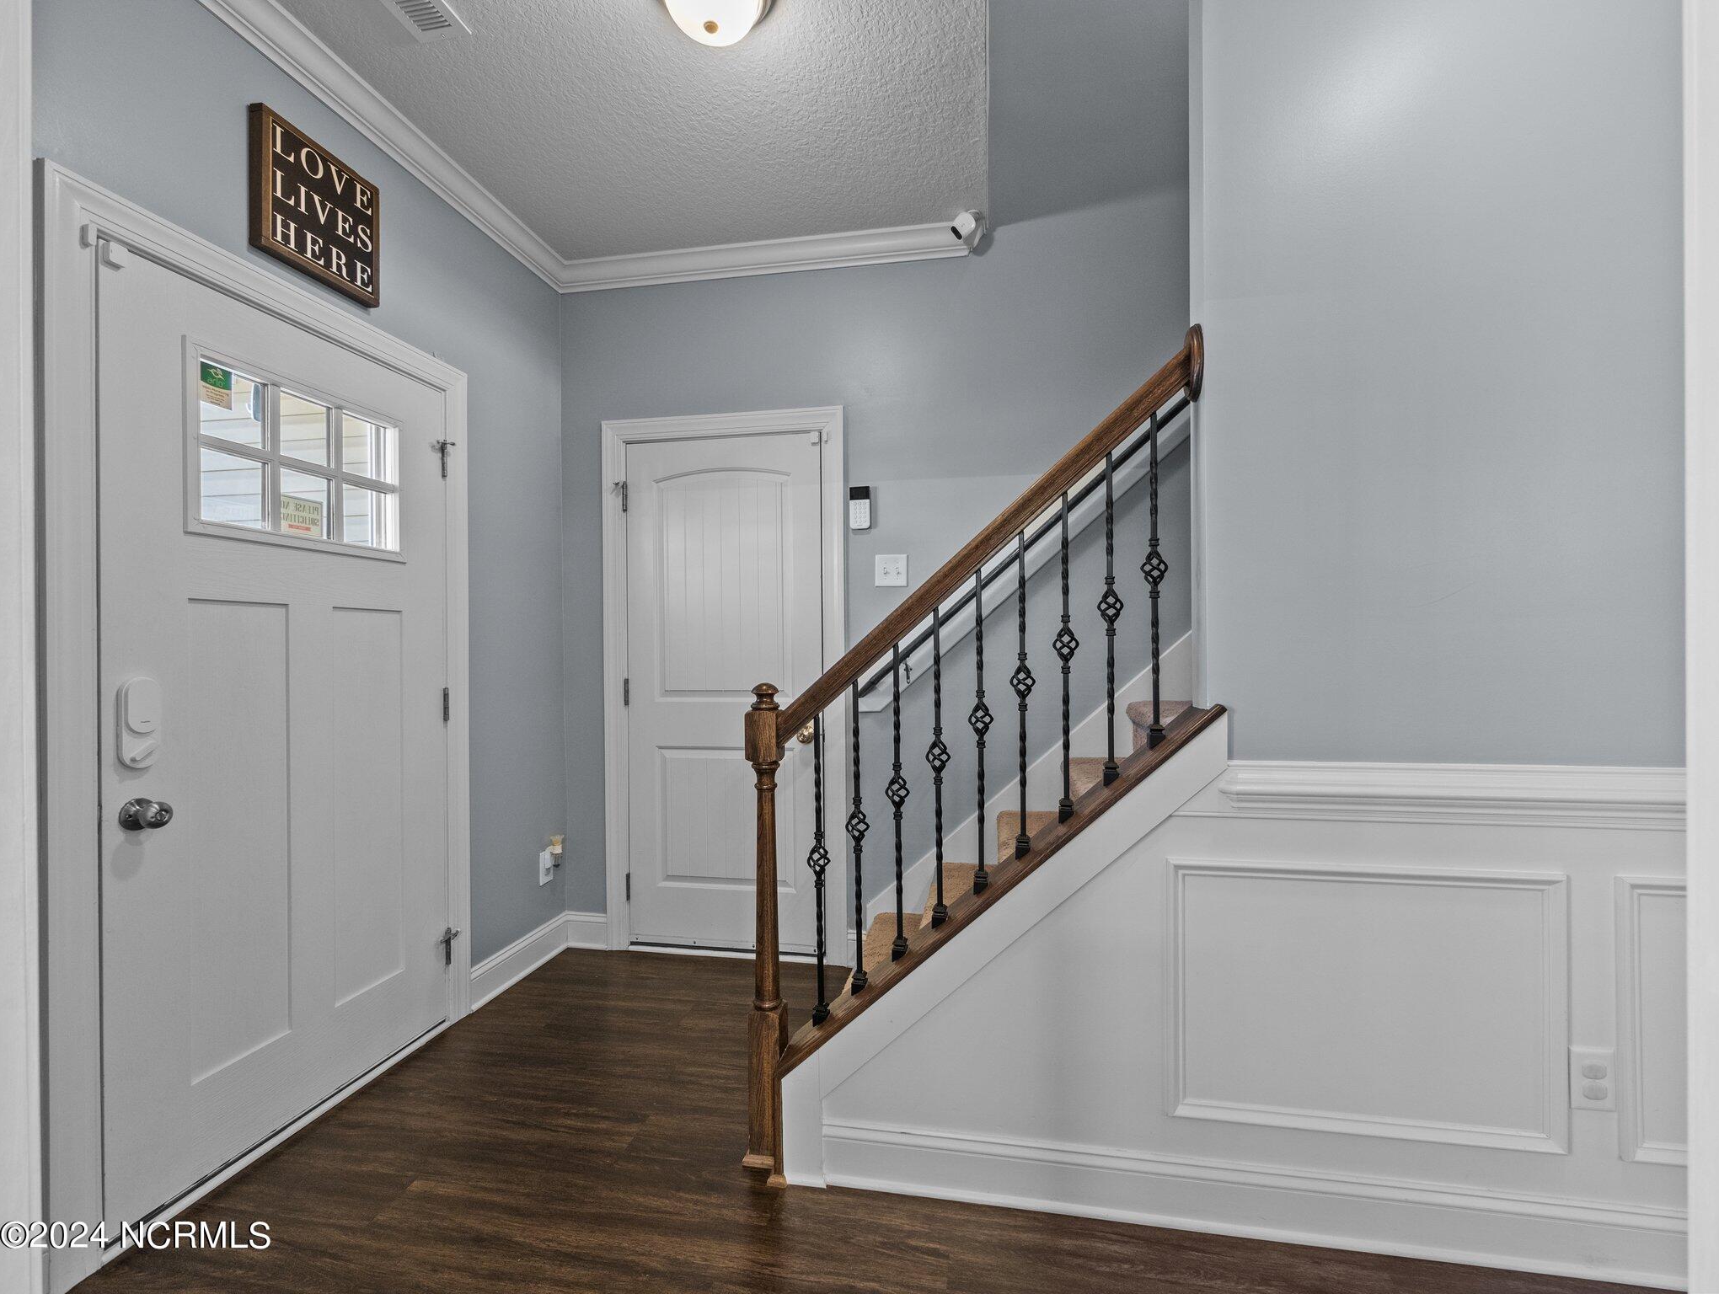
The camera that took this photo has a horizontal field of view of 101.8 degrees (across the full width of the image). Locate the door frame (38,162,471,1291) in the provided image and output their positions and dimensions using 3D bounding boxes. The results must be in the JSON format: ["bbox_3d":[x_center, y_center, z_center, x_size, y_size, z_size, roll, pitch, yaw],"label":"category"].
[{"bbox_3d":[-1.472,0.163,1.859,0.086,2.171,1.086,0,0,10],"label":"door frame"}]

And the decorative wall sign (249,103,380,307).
[{"bbox_3d":[-1.450,-1.165,1.880,0.035,0.337,0.333,0,0,10],"label":"decorative wall sign"}]

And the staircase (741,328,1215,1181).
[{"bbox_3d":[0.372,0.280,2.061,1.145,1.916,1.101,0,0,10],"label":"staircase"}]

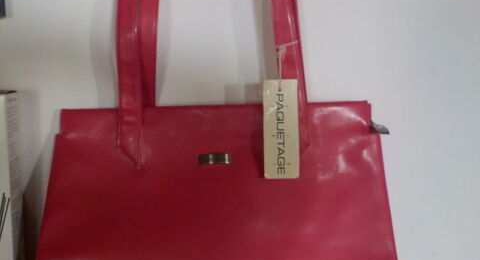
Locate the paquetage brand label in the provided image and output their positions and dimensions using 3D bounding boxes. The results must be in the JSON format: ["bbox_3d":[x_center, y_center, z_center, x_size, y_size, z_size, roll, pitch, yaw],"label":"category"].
[{"bbox_3d":[0.044,-0.001,0.592,0.037,0.105,0.002,0,-3,-3],"label":"paquetage brand label"}]

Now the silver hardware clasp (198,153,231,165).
[{"bbox_3d":[-0.027,0.032,0.600,0.035,0.011,0.006,-1,-3,-3],"label":"silver hardware clasp"}]

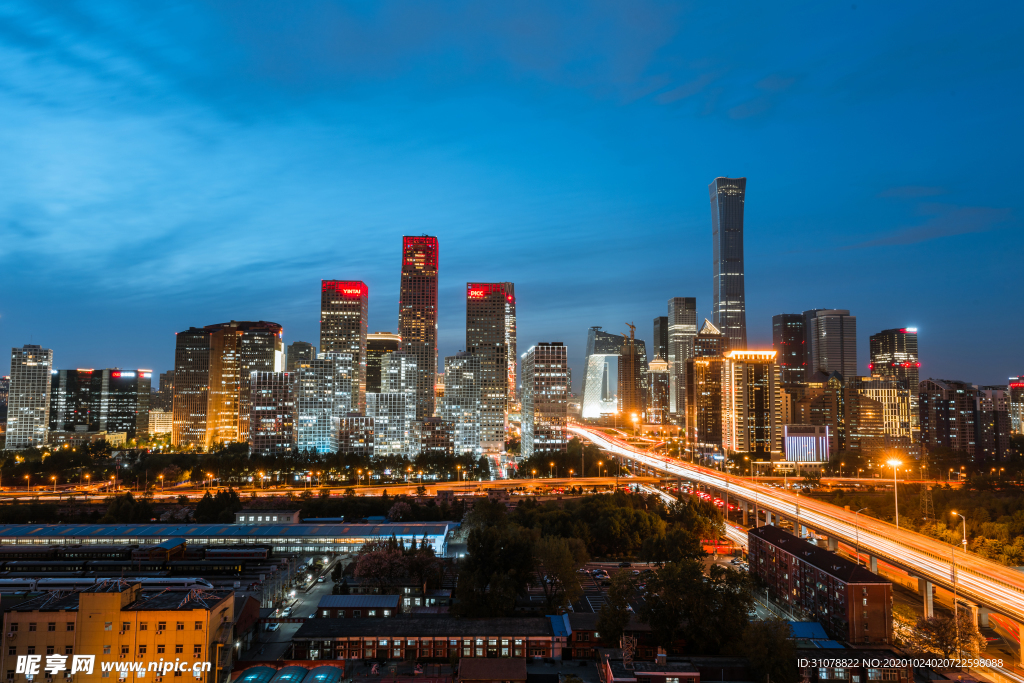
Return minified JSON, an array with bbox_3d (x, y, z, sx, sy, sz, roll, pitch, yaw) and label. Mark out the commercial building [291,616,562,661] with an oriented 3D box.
[{"bbox_3d":[-22.100,75.670,175.890,66.000,6.800,12.000,0,-4,-1],"label":"commercial building"}]

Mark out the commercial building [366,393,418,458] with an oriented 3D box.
[{"bbox_3d":[-112.740,78.060,615.880,31.000,66.000,29.000,2,-5,-25],"label":"commercial building"}]

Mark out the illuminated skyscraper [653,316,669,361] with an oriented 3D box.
[{"bbox_3d":[334.670,64.690,1474.370,46.000,224.000,49.000,0,-4,-2],"label":"illuminated skyscraper"}]

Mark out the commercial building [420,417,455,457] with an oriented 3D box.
[{"bbox_3d":[-64.310,82.480,553.470,27.300,40.460,27.300,2,-5,-25],"label":"commercial building"}]

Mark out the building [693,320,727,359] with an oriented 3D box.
[{"bbox_3d":[235.990,49.770,805.600,33.340,146.160,34.000,0,-5,-1],"label":"building"}]

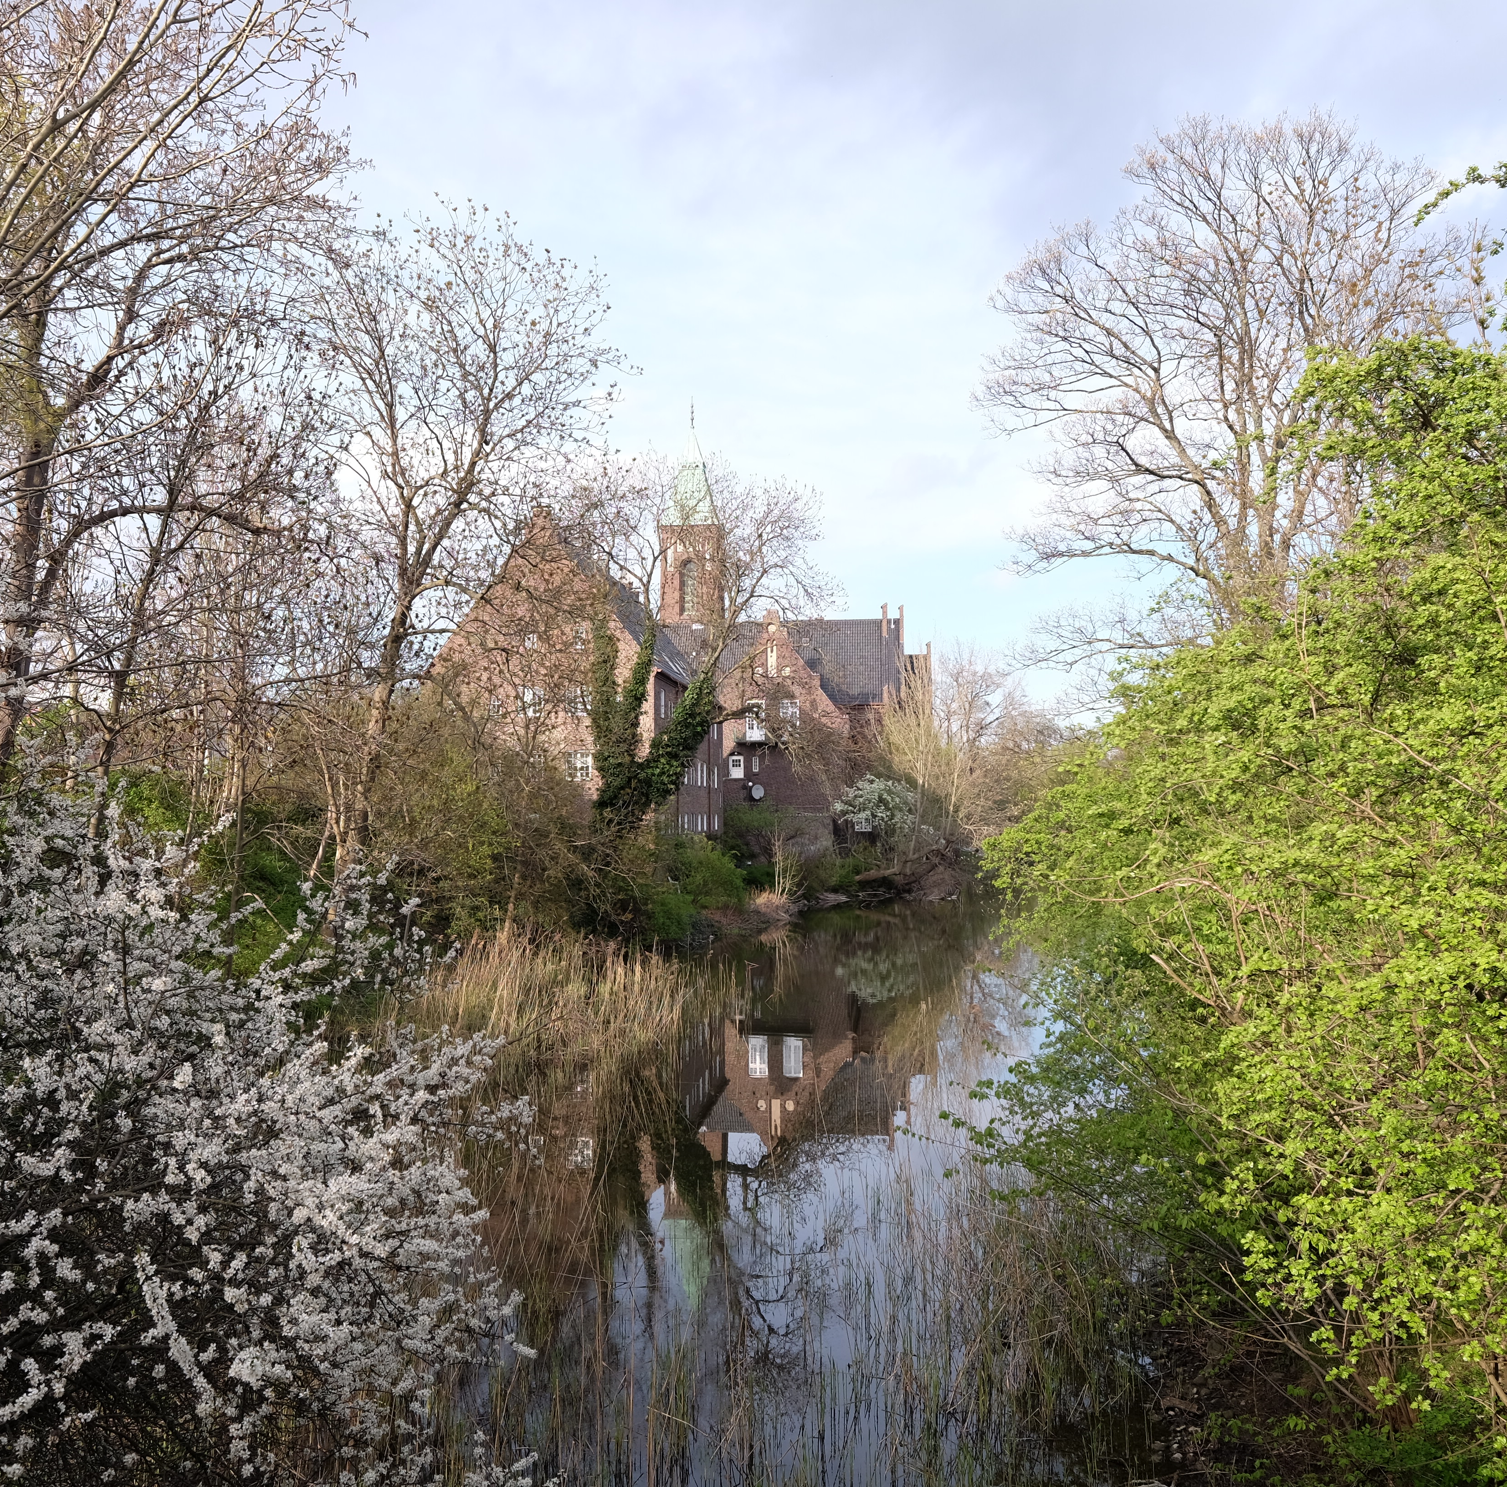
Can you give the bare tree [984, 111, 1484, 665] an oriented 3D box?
[{"bbox_3d":[14.622,-8.109,43.480,15.260,22.960,13.500,0,-3,0],"label":"bare tree"}]

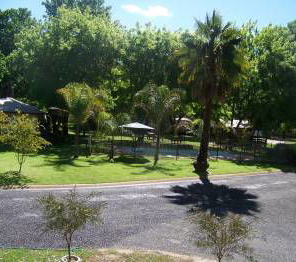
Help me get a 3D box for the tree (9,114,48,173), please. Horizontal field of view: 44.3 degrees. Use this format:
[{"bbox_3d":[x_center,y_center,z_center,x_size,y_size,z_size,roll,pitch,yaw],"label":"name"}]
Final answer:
[{"bbox_3d":[-6.525,0.667,19.860,2.350,3.250,2.300,0,3,0],"label":"tree"}]

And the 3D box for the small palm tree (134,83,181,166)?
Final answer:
[{"bbox_3d":[0.580,-0.379,22.209,3.000,5.100,3.000,0,3,0],"label":"small palm tree"}]

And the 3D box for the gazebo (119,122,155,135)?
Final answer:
[{"bbox_3d":[-0.864,0.575,28.065,2.650,2.600,2.650,0,3,0],"label":"gazebo"}]

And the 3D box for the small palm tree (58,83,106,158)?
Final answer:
[{"bbox_3d":[-4.753,-0.722,25.997,3.500,5.400,3.400,0,3,0],"label":"small palm tree"}]

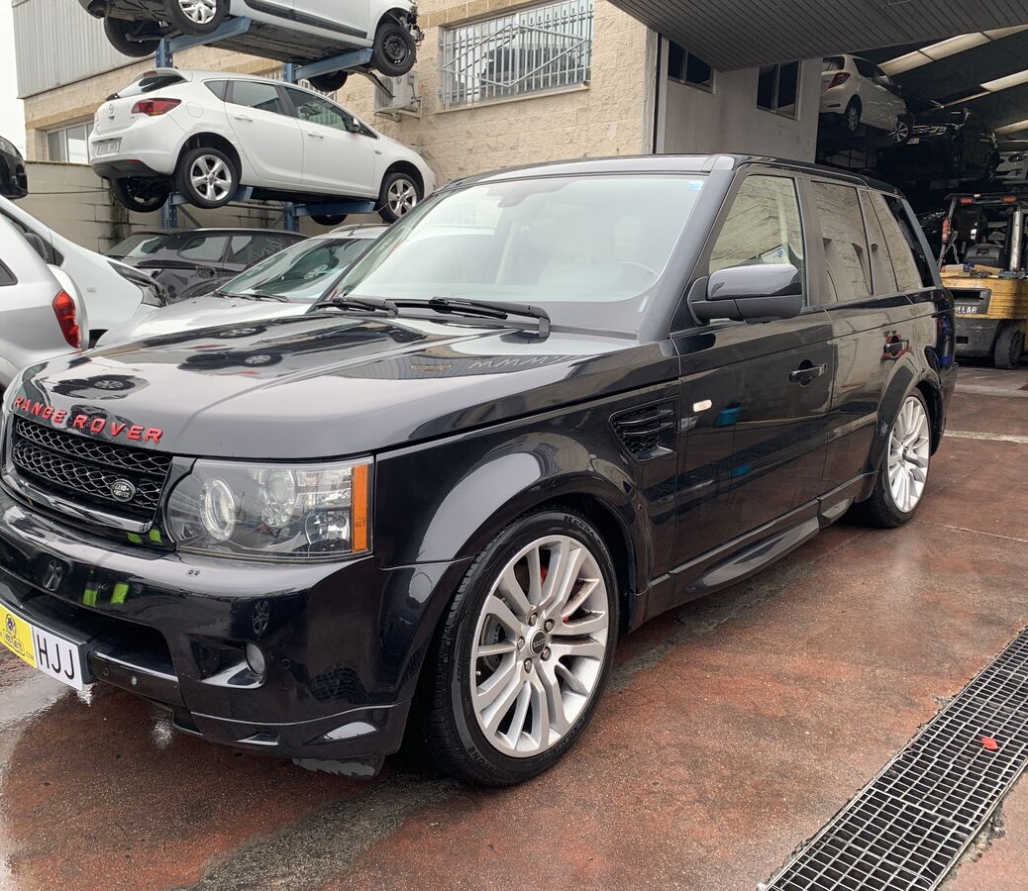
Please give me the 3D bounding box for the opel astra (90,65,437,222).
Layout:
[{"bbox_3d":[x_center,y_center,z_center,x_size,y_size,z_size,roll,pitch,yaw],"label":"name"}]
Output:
[{"bbox_3d":[-2.946,-3.622,11.197,1.830,1.520,4.420,11,14,42],"label":"opel astra"}]

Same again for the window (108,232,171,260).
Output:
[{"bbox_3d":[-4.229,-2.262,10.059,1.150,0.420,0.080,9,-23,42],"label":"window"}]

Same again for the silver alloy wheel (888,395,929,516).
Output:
[{"bbox_3d":[1.793,0.037,4.274,0.210,0.545,0.545,6,14,40],"label":"silver alloy wheel"}]

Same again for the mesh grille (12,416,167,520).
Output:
[{"bbox_3d":[-1.093,0.051,2.255,0.880,0.175,0.100,6,14,41],"label":"mesh grille"}]

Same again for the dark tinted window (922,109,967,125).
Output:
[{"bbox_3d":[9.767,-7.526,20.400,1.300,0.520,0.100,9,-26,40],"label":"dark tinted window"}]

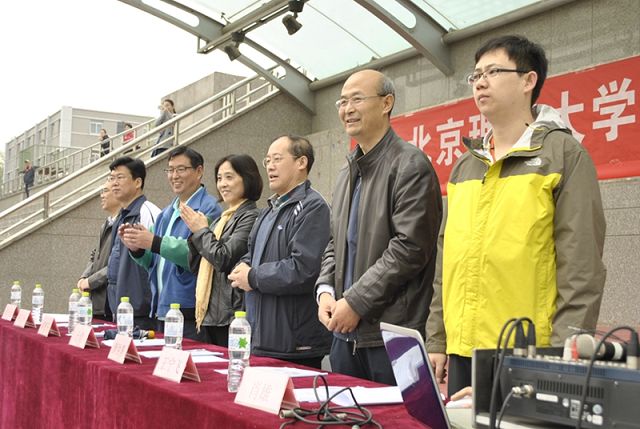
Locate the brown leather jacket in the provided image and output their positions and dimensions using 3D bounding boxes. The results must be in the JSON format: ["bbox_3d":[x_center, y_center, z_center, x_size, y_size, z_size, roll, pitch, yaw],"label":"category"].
[{"bbox_3d":[0.197,0.078,2.870,0.380,0.745,0.530,3,-4,-30],"label":"brown leather jacket"}]

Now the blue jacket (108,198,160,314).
[{"bbox_3d":[-1.105,0.243,5.060,0.340,0.710,0.520,3,-4,-31],"label":"blue jacket"}]

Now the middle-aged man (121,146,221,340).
[{"bbox_3d":[-0.745,0.500,4.220,0.460,1.680,0.520,4,-4,-32],"label":"middle-aged man"}]

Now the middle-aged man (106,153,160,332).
[{"bbox_3d":[-1.130,0.520,5.030,0.340,1.710,0.520,3,-4,-31],"label":"middle-aged man"}]

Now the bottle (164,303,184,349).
[{"bbox_3d":[-0.474,0.403,2.785,0.064,0.222,0.064,3,-4,-31],"label":"bottle"}]

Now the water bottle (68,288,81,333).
[{"bbox_3d":[-1.198,0.478,4.199,0.064,0.225,0.064,3,-4,-32],"label":"water bottle"}]

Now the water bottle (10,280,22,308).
[{"bbox_3d":[-1.766,0.500,4.960,0.064,0.222,0.064,3,-4,-31],"label":"water bottle"}]

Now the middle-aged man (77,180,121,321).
[{"bbox_3d":[-1.335,0.596,5.374,0.380,1.650,0.500,3,-4,-33],"label":"middle-aged man"}]

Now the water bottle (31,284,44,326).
[{"bbox_3d":[-1.573,0.502,4.758,0.064,0.225,0.064,3,-4,-32],"label":"water bottle"}]

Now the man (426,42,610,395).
[{"bbox_3d":[0.595,0.350,2.585,0.330,1.780,0.540,3,-4,-40],"label":"man"}]

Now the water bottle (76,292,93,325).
[{"bbox_3d":[-1.062,0.462,3.870,0.064,0.225,0.064,3,-4,-32],"label":"water bottle"}]

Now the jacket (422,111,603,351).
[{"bbox_3d":[0.565,0.046,2.440,0.340,0.740,0.600,4,-5,-38],"label":"jacket"}]

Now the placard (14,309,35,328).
[{"bbox_3d":[-1.582,0.563,4.635,0.080,0.090,0.200,3,-4,-32],"label":"placard"}]

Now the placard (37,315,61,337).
[{"bbox_3d":[-1.304,0.541,4.146,0.080,0.090,0.200,3,-4,-32],"label":"placard"}]

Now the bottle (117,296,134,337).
[{"bbox_3d":[-0.733,0.423,3.200,0.064,0.222,0.064,3,-4,-31],"label":"bottle"}]

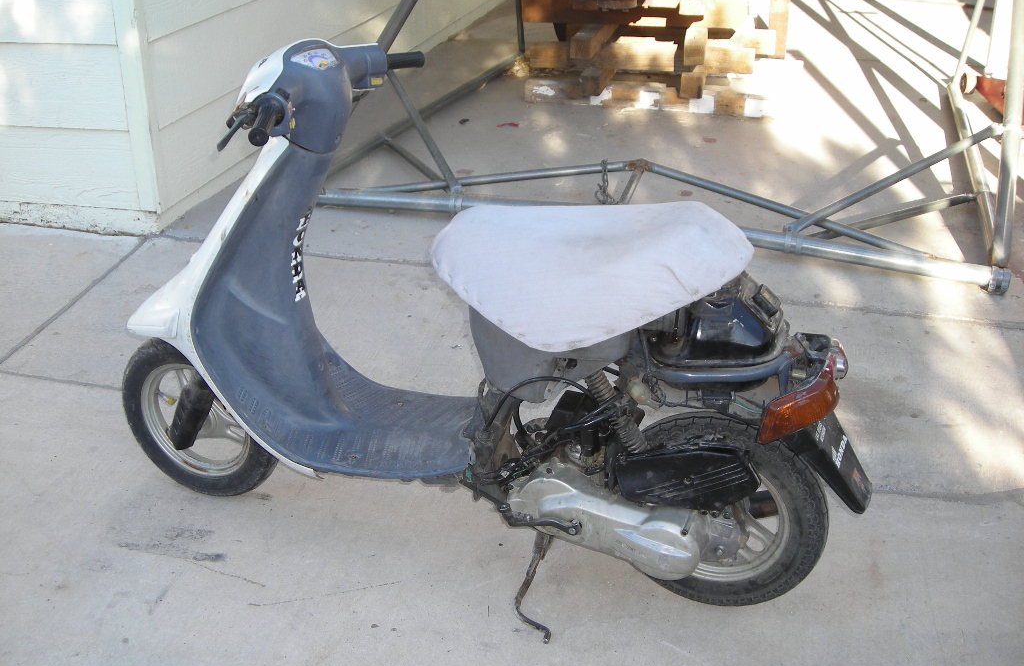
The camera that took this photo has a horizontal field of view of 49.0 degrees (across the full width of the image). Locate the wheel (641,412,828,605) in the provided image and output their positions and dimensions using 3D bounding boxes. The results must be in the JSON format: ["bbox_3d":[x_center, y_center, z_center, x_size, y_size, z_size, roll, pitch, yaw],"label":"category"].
[{"bbox_3d":[0.384,0.339,2.108,0.404,0.404,0.078,9,27,18],"label":"wheel"}]

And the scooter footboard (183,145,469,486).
[{"bbox_3d":[-0.291,-0.058,2.181,0.570,0.640,0.340,9,27,18],"label":"scooter footboard"}]

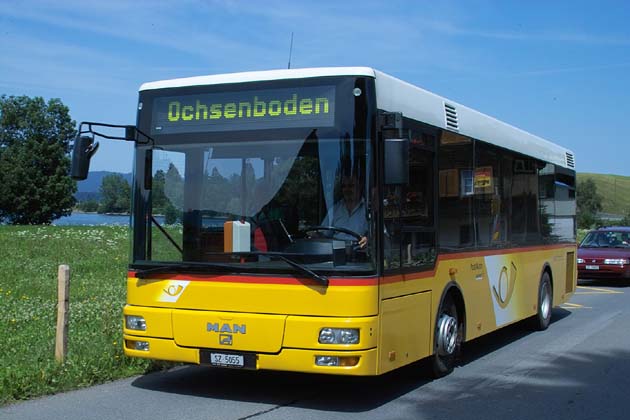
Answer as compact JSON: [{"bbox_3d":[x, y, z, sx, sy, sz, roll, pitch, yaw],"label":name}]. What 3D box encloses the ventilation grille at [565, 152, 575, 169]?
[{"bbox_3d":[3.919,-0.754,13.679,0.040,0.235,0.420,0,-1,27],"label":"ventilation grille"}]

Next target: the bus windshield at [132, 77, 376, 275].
[{"bbox_3d":[-0.613,-0.262,7.171,2.250,1.540,0.320,0,-1,27],"label":"bus windshield"}]

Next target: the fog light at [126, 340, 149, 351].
[{"bbox_3d":[-1.471,1.137,7.495,0.330,0.085,0.085,0,-1,35],"label":"fog light"}]

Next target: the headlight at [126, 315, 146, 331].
[{"bbox_3d":[-1.483,0.948,7.505,0.300,0.125,0.090,0,-1,35],"label":"headlight"}]

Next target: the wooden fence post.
[{"bbox_3d":[-2.542,1.049,9.000,0.100,1.000,0.100,1,-1,27],"label":"wooden fence post"}]

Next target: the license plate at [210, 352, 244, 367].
[{"bbox_3d":[-0.688,1.181,7.039,0.305,0.085,0.015,0,-1,27],"label":"license plate"}]

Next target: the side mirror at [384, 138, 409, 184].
[{"bbox_3d":[0.611,-0.362,6.691,0.185,0.345,0.100,0,-1,3],"label":"side mirror"}]

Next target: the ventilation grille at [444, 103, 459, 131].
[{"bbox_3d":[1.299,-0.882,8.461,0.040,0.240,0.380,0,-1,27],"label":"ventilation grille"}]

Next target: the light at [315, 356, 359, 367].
[{"bbox_3d":[0.173,1.127,6.657,0.330,0.085,0.085,0,-1,19],"label":"light"}]

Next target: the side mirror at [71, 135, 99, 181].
[{"bbox_3d":[-1.929,-0.427,7.467,0.140,0.370,0.210,1,-1,-38],"label":"side mirror"}]

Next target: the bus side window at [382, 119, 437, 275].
[{"bbox_3d":[0.786,-0.104,7.382,0.060,1.230,1.260,0,-1,27],"label":"bus side window"}]

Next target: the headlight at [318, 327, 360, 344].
[{"bbox_3d":[0.184,0.940,6.656,0.300,0.125,0.090,0,-1,19],"label":"headlight"}]

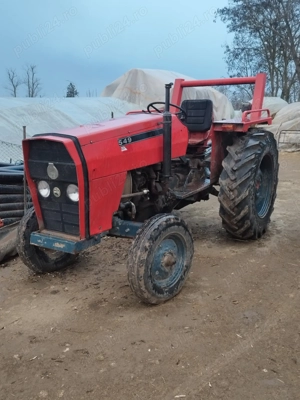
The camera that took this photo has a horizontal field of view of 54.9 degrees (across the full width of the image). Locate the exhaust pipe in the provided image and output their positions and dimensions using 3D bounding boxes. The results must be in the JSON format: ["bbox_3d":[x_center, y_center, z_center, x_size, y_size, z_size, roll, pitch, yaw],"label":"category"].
[{"bbox_3d":[0.165,-0.623,2.685,0.090,0.890,0.090,0,15,0],"label":"exhaust pipe"}]

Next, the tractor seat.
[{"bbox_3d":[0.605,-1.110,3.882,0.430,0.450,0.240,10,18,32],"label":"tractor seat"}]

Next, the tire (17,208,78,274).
[{"bbox_3d":[-1.000,0.390,3.020,0.175,0.720,0.720,12,19,37],"label":"tire"}]

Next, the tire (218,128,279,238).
[{"bbox_3d":[1.306,-0.196,3.705,0.410,1.365,1.365,10,18,32],"label":"tire"}]

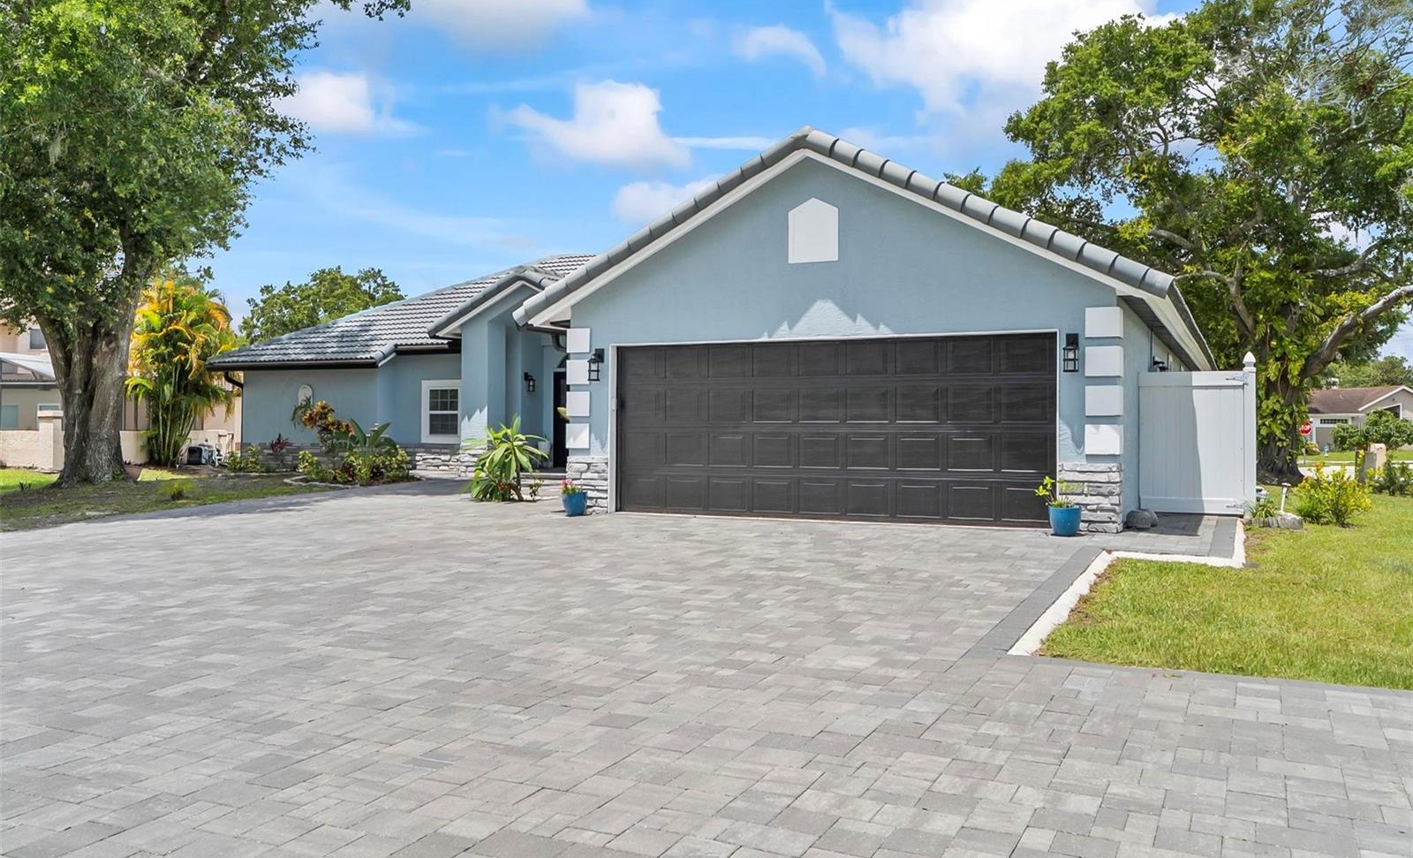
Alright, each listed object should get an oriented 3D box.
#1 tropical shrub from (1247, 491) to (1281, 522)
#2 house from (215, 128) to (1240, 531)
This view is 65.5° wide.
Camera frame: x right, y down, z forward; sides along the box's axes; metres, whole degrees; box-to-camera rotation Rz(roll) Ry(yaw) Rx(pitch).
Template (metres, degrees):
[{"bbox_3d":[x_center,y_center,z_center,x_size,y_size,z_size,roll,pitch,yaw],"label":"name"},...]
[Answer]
[{"bbox_3d":[6.530,0.910,12.850,0.390,0.380,0.380,0,0,27],"label":"tropical shrub"},{"bbox_3d":[-0.150,-1.620,24.300,20.600,5.400,19.800,0,0,26],"label":"house"}]

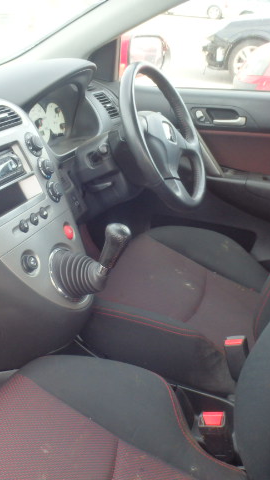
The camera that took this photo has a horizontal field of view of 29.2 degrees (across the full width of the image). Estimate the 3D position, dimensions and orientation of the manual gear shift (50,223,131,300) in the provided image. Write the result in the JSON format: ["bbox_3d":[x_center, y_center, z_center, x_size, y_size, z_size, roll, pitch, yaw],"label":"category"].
[{"bbox_3d":[-0.082,0.038,1.016,0.155,0.180,0.115,10,26,21],"label":"manual gear shift"}]

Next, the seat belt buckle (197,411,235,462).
[{"bbox_3d":[0.146,0.341,0.869,0.043,0.090,0.029,-10,18,28],"label":"seat belt buckle"}]

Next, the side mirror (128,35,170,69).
[{"bbox_3d":[0.012,-0.595,1.675,0.100,0.140,0.195,16,29,31],"label":"side mirror"}]

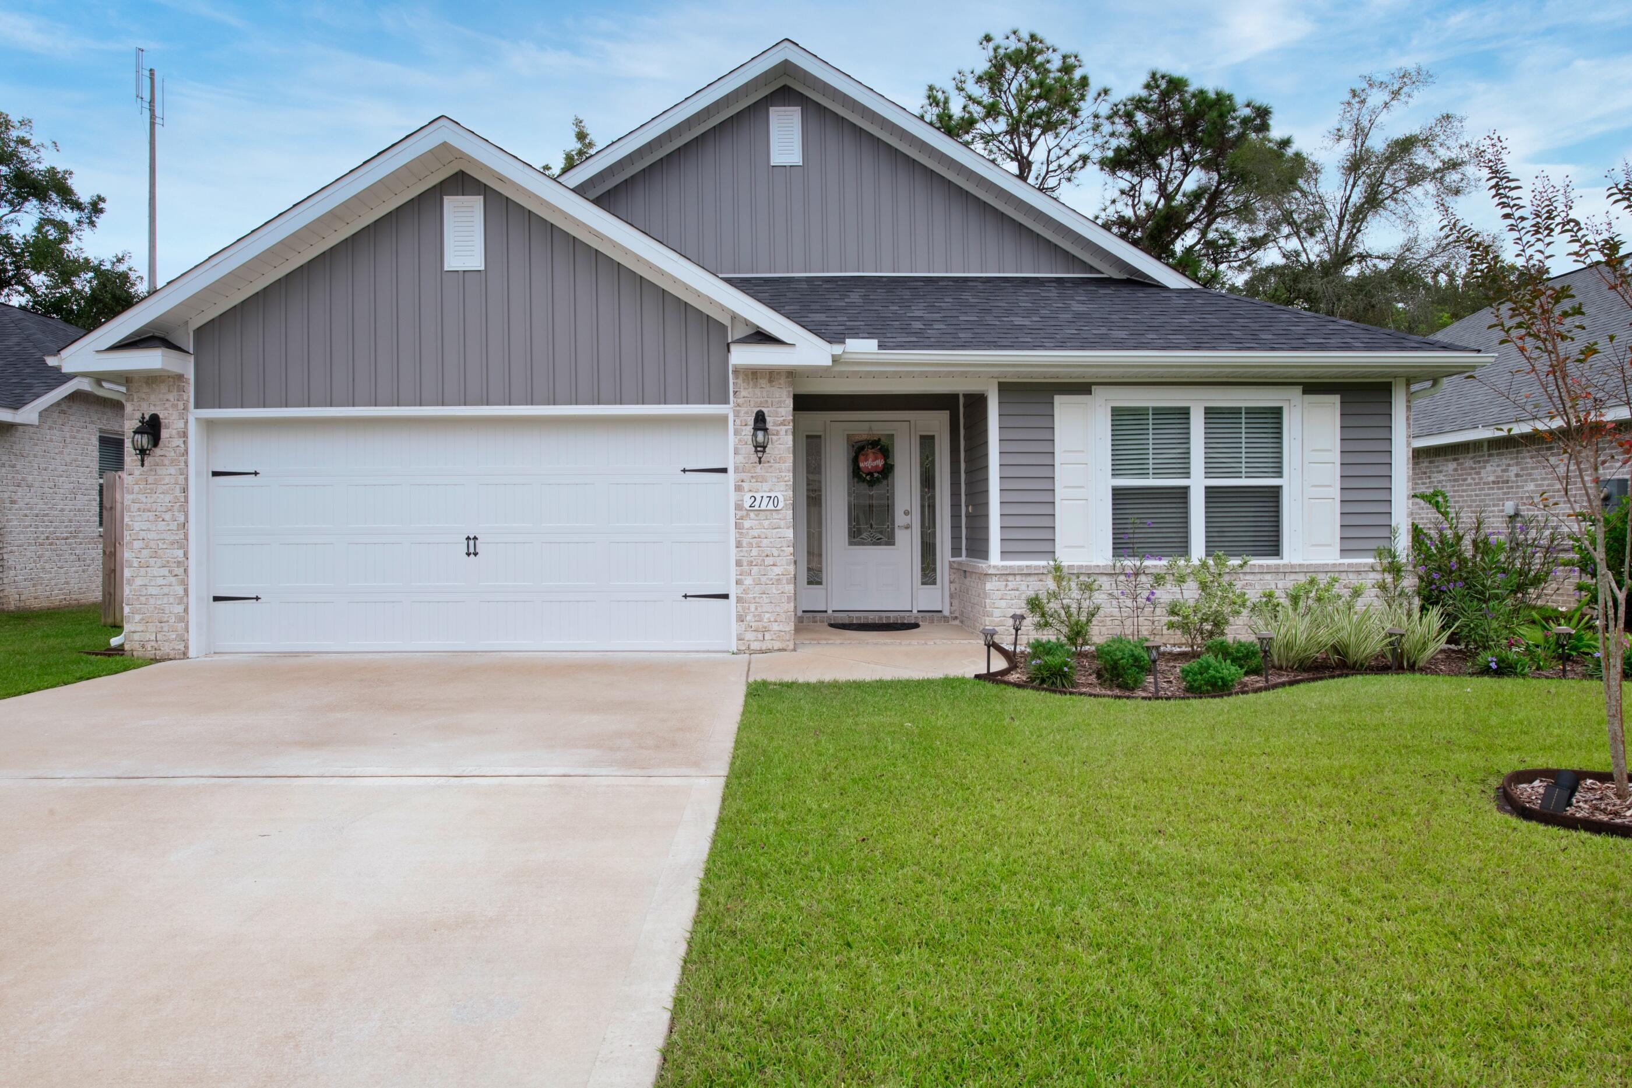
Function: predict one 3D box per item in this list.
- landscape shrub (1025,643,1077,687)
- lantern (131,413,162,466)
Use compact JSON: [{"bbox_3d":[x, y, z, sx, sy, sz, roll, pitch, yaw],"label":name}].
[{"bbox_3d":[1.728,0.886,7.660,0.380,0.300,0.400,-1,1,-3],"label":"landscape shrub"},{"bbox_3d":[-6.005,-0.926,9.340,0.160,0.485,0.270,0,0,0],"label":"lantern"}]

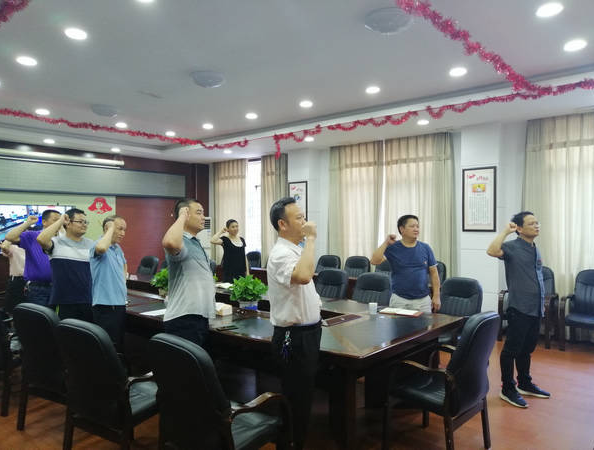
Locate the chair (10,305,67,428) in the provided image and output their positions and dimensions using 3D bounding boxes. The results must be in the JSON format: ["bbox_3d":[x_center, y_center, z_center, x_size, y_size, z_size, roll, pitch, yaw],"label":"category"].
[{"bbox_3d":[-1.790,1.097,3.770,0.600,0.970,0.660,0,0,30],"label":"chair"}]

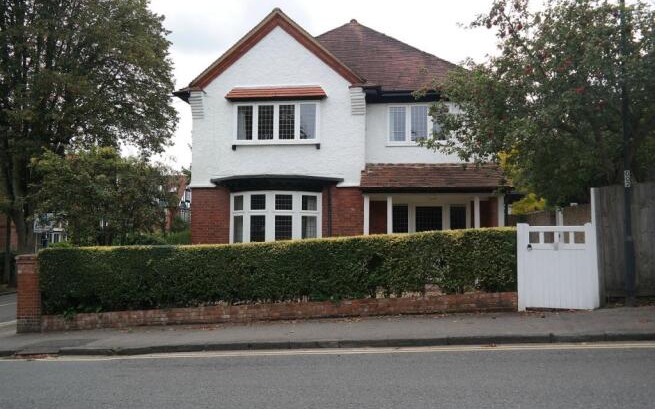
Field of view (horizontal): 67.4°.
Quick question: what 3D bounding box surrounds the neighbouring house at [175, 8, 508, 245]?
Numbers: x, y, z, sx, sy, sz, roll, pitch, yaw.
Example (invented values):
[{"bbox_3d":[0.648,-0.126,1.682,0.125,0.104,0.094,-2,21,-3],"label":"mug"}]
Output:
[{"bbox_3d":[0.640,-1.983,17.991,9.300,9.100,9.800,0,-2,6],"label":"neighbouring house"}]

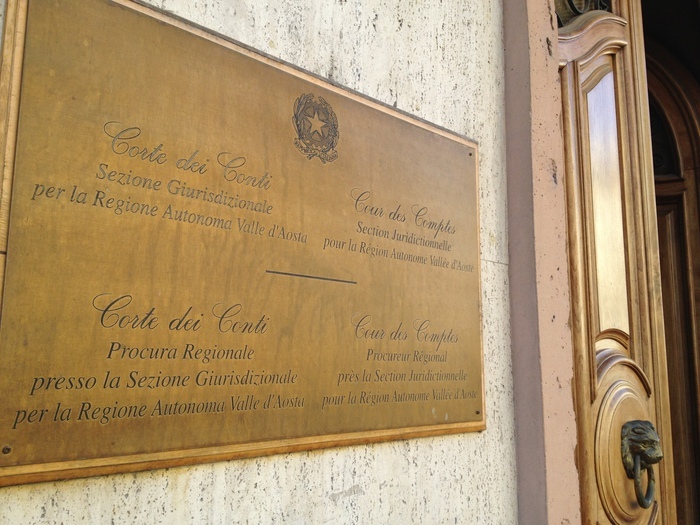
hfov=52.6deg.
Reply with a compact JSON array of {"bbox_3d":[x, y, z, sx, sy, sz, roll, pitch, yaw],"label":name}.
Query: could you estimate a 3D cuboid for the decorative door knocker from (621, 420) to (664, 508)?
[{"bbox_3d":[0.786,0.535,1.873,0.080,0.227,0.136,-8,-12,43],"label":"decorative door knocker"}]

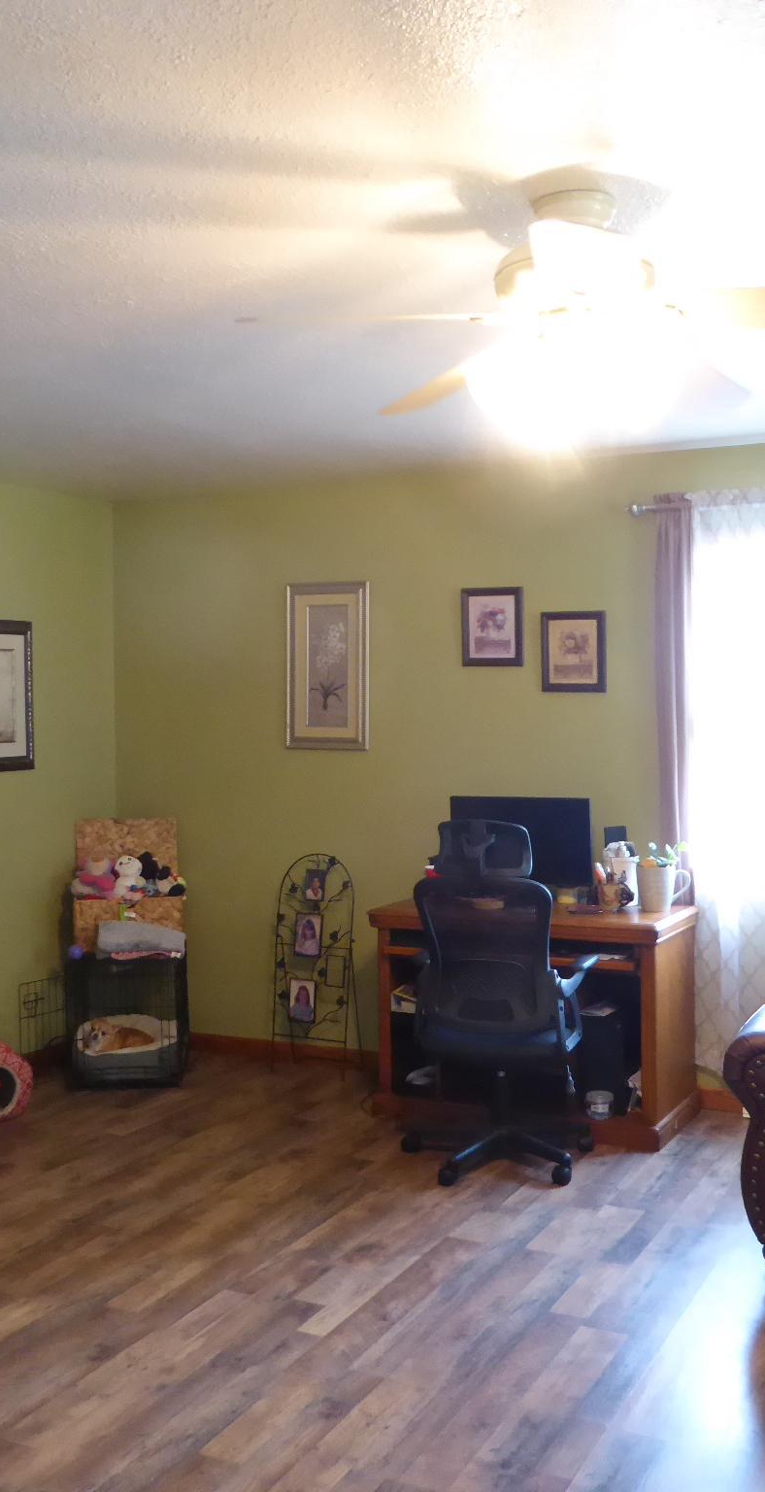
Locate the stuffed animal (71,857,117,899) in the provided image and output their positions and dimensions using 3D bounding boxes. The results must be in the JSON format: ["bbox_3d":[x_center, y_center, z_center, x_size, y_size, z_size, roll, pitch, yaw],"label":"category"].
[{"bbox_3d":[-1.210,0.552,5.760,0.190,0.185,0.150,-1,2,-1],"label":"stuffed animal"}]

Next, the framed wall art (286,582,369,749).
[{"bbox_3d":[-0.236,-0.332,5.752,0.385,0.695,0.030,0,2,27],"label":"framed wall art"}]

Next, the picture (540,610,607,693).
[{"bbox_3d":[0.727,-0.357,5.236,0.261,0.307,0.024,0,2,27],"label":"picture"}]

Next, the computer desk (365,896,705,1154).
[{"bbox_3d":[0.562,0.977,5.067,1.080,0.755,0.570,0,2,27],"label":"computer desk"}]

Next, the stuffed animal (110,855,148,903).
[{"bbox_3d":[-1.035,0.538,5.620,0.150,0.195,0.130,0,2,0],"label":"stuffed animal"}]

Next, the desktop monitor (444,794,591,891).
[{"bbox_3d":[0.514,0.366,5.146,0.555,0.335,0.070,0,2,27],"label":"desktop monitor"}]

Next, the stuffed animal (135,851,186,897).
[{"bbox_3d":[-0.909,0.521,5.640,0.200,0.185,0.140,0,2,0],"label":"stuffed animal"}]

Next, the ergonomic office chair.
[{"bbox_3d":[0.373,0.798,4.536,0.640,1.144,0.660,0,2,22],"label":"ergonomic office chair"}]

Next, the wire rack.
[{"bbox_3d":[-0.277,0.893,5.692,0.360,0.903,0.200,0,2,27],"label":"wire rack"}]

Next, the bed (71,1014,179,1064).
[{"bbox_3d":[-1.067,1.246,5.769,0.410,0.180,0.460,-1,2,-1],"label":"bed"}]

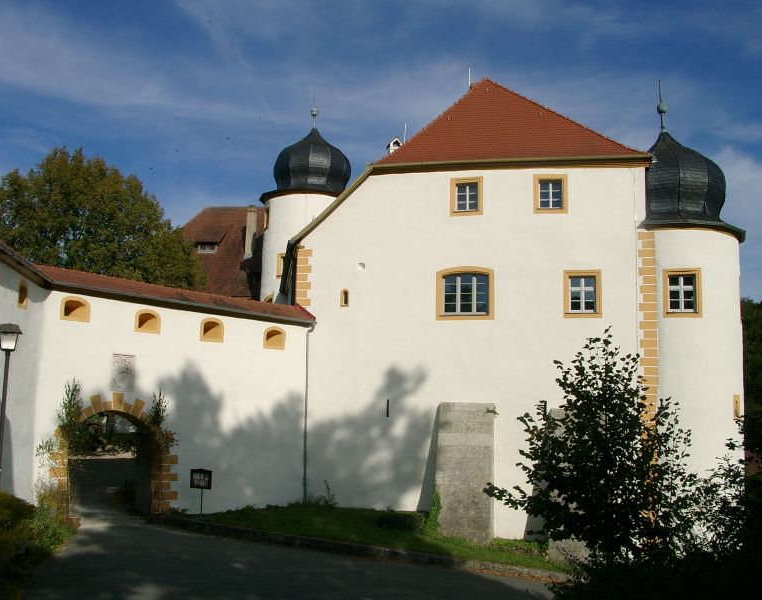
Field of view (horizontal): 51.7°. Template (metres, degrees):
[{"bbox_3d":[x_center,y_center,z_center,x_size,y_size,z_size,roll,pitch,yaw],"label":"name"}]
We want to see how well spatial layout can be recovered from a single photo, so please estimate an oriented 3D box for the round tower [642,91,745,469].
[{"bbox_3d":[10.774,0.219,29.318,5.300,16.248,5.300,0,-8,10],"label":"round tower"}]

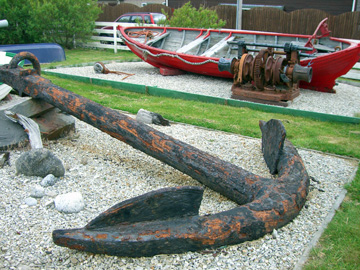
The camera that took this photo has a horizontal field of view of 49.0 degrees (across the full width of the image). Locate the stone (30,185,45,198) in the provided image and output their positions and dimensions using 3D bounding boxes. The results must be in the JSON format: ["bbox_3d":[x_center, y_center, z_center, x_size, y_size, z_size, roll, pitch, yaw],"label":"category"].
[{"bbox_3d":[-1.270,0.509,3.532,0.120,0.113,0.102,-7,19,-21],"label":"stone"}]

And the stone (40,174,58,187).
[{"bbox_3d":[-1.244,0.436,3.753,0.137,0.118,0.116,-6,19,-19],"label":"stone"}]

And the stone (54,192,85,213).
[{"bbox_3d":[-0.920,0.566,3.304,0.241,0.146,0.193,-5,18,-17],"label":"stone"}]

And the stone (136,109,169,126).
[{"bbox_3d":[-0.386,-0.253,5.767,0.500,0.231,0.250,6,18,17],"label":"stone"}]

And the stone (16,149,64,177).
[{"bbox_3d":[-1.422,0.285,4.044,0.476,0.252,0.343,-7,19,-20],"label":"stone"}]

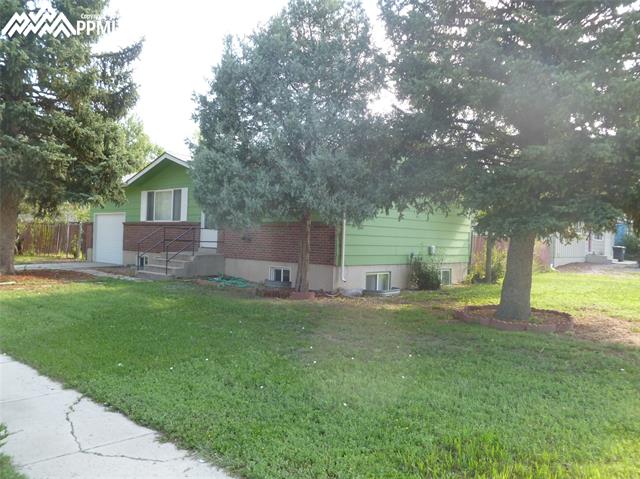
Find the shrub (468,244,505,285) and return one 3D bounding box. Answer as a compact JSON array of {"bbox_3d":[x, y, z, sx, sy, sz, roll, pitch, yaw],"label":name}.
[{"bbox_3d":[6.180,0.891,19.200,1.450,1.500,1.400,2,0,0],"label":"shrub"}]

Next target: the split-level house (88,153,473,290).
[{"bbox_3d":[-2.627,-0.976,21.371,16.102,4.559,8.197,2,0,43],"label":"split-level house"}]

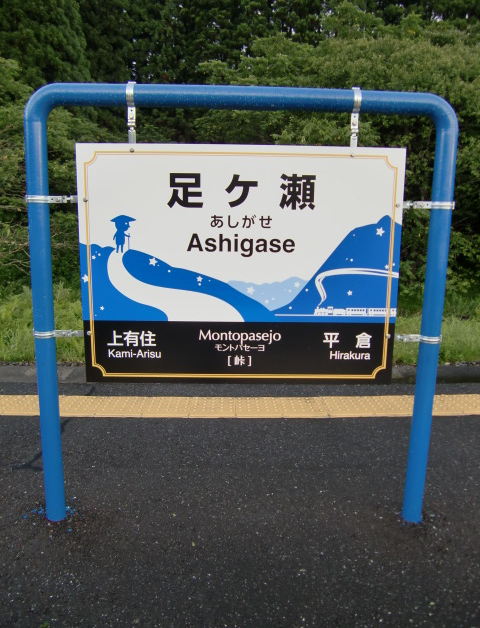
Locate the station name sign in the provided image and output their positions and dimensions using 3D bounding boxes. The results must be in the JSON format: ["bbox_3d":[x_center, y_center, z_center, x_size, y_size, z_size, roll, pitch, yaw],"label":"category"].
[{"bbox_3d":[0.002,-0.168,1.972,1.200,0.900,0.025,1,10,-1],"label":"station name sign"}]

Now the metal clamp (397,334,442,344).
[{"bbox_3d":[0.700,0.101,2.044,0.189,0.034,0.085,1,10,-1],"label":"metal clamp"}]

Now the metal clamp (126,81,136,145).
[{"bbox_3d":[-0.391,-0.725,1.872,0.036,0.213,0.085,1,10,-1],"label":"metal clamp"}]

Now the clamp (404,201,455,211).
[{"bbox_3d":[0.706,-0.409,1.950,0.203,0.034,0.085,1,10,-1],"label":"clamp"}]

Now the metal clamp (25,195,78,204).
[{"bbox_3d":[-0.694,-0.426,1.928,0.206,0.034,0.085,1,10,-1],"label":"metal clamp"}]

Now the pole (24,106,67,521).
[{"bbox_3d":[-0.750,0.046,2.014,0.076,1.644,0.076,1,10,-1],"label":"pole"}]

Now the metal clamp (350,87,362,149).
[{"bbox_3d":[0.421,-0.709,1.886,0.036,0.216,0.085,1,10,-1],"label":"metal clamp"}]

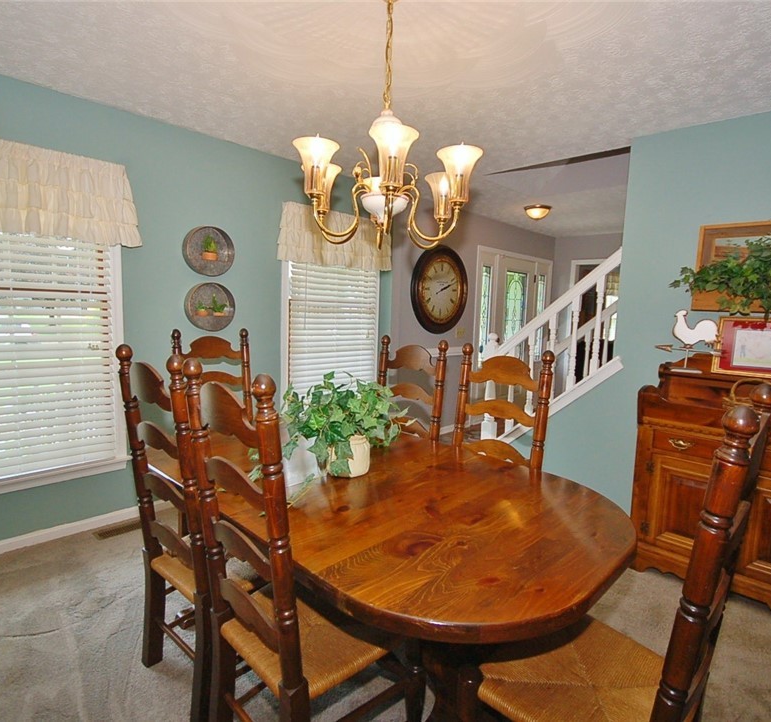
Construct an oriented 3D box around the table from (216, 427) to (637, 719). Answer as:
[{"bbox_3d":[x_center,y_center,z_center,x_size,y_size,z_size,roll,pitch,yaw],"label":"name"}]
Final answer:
[{"bbox_3d":[-0.111,0.777,1.708,1.760,0.760,1.070,8,9,41],"label":"table"}]

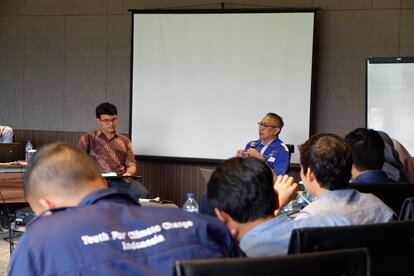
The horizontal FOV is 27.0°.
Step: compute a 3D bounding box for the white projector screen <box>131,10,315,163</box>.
[{"bbox_3d":[0.119,-0.544,9.125,2.090,1.619,0.070,2,3,22],"label":"white projector screen"}]

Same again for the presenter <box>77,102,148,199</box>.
[{"bbox_3d":[-0.740,0.393,6.693,0.540,1.326,0.820,0,3,-22],"label":"presenter"}]

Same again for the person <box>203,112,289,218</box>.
[{"bbox_3d":[0.369,0.429,7.099,0.840,1.274,0.540,-1,3,-40],"label":"person"}]

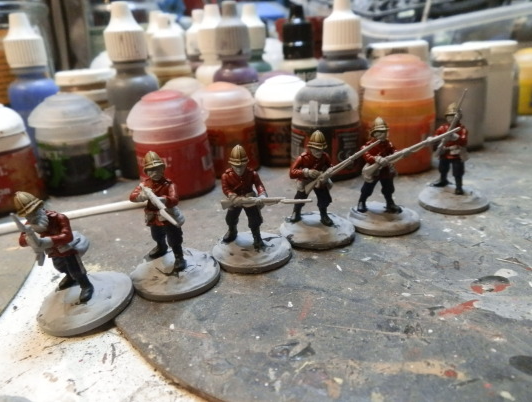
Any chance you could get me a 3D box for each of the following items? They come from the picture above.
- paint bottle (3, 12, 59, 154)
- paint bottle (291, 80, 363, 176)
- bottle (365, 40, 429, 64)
[{"bbox_3d":[-0.120,-0.056,0.226,0.025,0.077,0.025,-13,24,-25],"label":"paint bottle"},{"bbox_3d":[0.028,-0.034,0.200,0.035,0.043,0.035,0,22,8],"label":"paint bottle"},{"bbox_3d":[0.071,-0.056,0.237,0.030,0.053,0.030,-5,21,0],"label":"bottle"}]

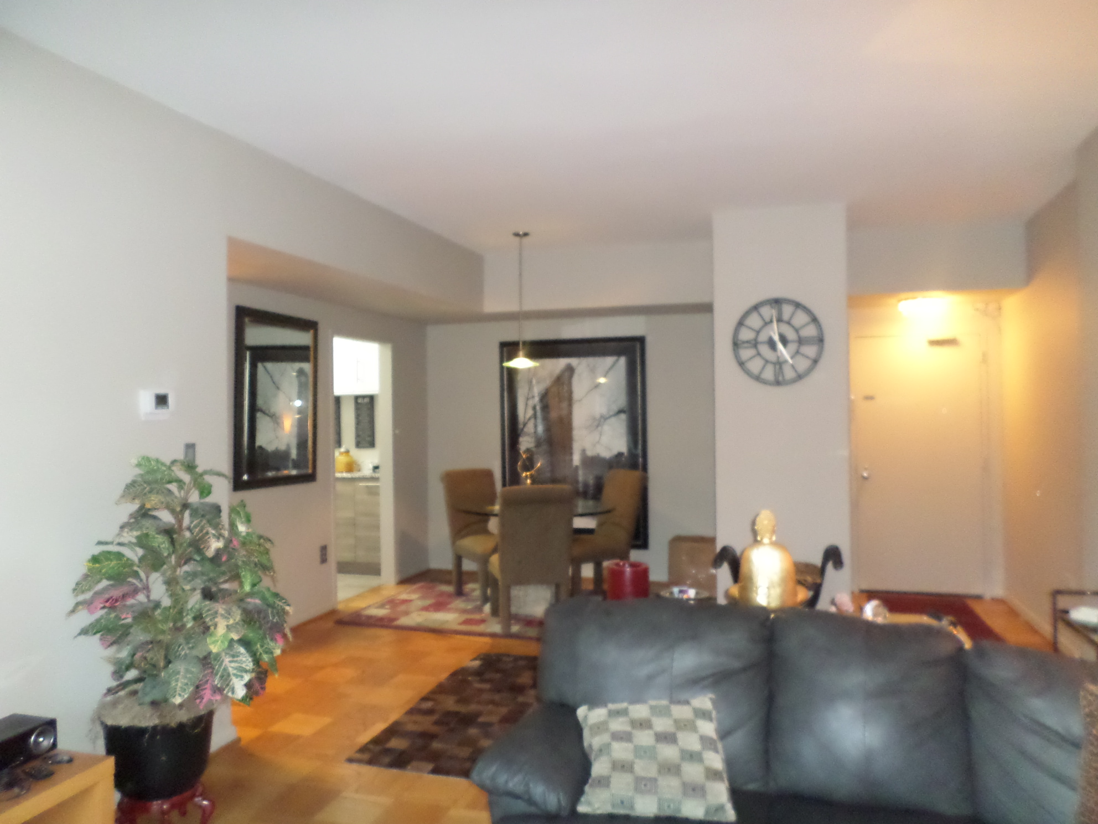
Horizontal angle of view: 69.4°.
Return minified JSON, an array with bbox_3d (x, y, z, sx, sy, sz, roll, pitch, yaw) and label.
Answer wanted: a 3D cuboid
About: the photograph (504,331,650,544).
[{"bbox_3d":[0.203,0.266,6.901,1.323,1.788,0.050,-1,0,18],"label":"photograph"}]

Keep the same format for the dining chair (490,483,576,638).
[{"bbox_3d":[-0.117,0.966,5.443,0.490,0.990,0.630,-1,0,-9],"label":"dining chair"}]

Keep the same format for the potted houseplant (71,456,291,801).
[{"bbox_3d":[-1.245,0.684,2.680,0.700,1.110,0.700,-1,0,18],"label":"potted houseplant"}]

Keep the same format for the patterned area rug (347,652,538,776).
[{"bbox_3d":[0.437,1.455,3.747,2.250,0.012,1.530,-1,0,18],"label":"patterned area rug"}]

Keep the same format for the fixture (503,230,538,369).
[{"bbox_3d":[-0.195,-0.803,5.697,0.250,0.995,0.250,-1,0,0],"label":"fixture"}]

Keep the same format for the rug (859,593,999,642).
[{"bbox_3d":[2.627,1.429,5.467,0.720,0.012,1.560,0,0,18],"label":"rug"}]

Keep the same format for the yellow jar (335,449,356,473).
[{"bbox_3d":[-1.944,0.455,7.550,0.186,0.238,0.186,-1,0,0],"label":"yellow jar"}]

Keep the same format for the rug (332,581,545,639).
[{"bbox_3d":[-0.269,1.449,5.877,2.100,0.012,1.400,0,0,18],"label":"rug"}]

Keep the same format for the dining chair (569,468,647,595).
[{"bbox_3d":[0.362,0.954,6.178,0.640,0.985,0.470,-1,0,-25],"label":"dining chair"}]

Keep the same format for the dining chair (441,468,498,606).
[{"bbox_3d":[-0.470,0.967,6.338,0.490,0.990,0.640,-1,0,-34],"label":"dining chair"}]

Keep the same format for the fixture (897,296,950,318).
[{"bbox_3d":[2.777,-0.772,5.869,0.360,0.120,0.360,-1,0,19],"label":"fixture"}]

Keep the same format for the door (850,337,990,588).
[{"bbox_3d":[2.914,0.413,6.261,0.915,2.030,0.050,0,0,18],"label":"door"}]

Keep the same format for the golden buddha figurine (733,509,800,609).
[{"bbox_3d":[0.782,0.546,2.830,0.280,0.385,0.200,0,0,18],"label":"golden buddha figurine"}]

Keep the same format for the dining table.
[{"bbox_3d":[-0.058,1.082,5.961,1.210,0.755,1.210,-1,0,18],"label":"dining table"}]

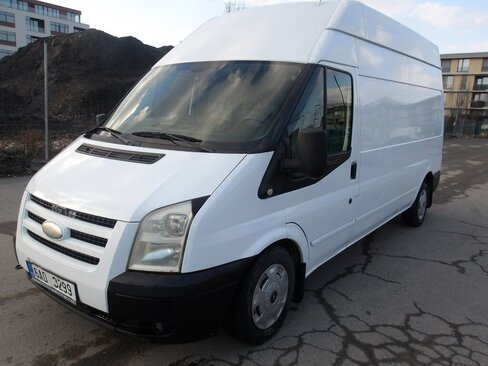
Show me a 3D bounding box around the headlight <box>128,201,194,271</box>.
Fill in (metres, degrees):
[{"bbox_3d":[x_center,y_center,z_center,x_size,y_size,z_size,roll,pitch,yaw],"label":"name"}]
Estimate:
[{"bbox_3d":[-0.405,0.269,1.957,0.340,0.400,0.310,5,11,20],"label":"headlight"}]

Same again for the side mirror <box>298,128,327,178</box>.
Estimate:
[{"bbox_3d":[0.404,-0.170,2.224,0.190,0.300,0.130,9,13,37],"label":"side mirror"}]

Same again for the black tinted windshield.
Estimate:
[{"bbox_3d":[-0.373,-0.572,2.918,1.660,0.200,0.960,9,56,37],"label":"black tinted windshield"}]

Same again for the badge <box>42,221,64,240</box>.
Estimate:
[{"bbox_3d":[-1.086,0.268,2.163,0.200,0.100,0.025,9,-1,37],"label":"badge"}]

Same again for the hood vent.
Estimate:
[{"bbox_3d":[-0.883,-0.201,2.611,0.840,0.035,0.150,9,27,37],"label":"hood vent"}]

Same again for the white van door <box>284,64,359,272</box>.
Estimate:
[{"bbox_3d":[0.554,-0.138,2.713,0.210,1.520,1.090,9,13,37],"label":"white van door"}]

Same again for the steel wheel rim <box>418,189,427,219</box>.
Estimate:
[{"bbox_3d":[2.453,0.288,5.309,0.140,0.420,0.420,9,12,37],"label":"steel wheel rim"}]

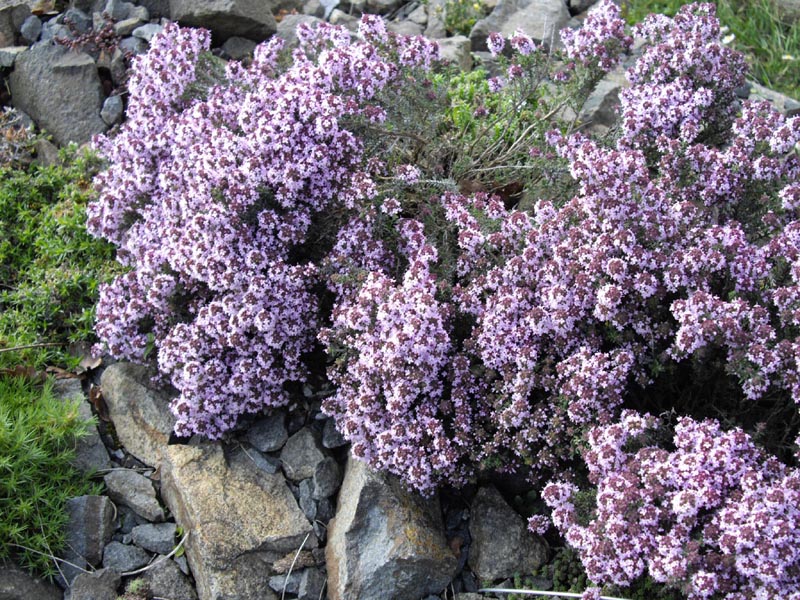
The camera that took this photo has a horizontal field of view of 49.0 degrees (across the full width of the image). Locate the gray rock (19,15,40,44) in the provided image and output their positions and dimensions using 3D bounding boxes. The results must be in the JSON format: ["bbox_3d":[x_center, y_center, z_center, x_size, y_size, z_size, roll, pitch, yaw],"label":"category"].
[{"bbox_3d":[-0.551,-0.404,1.310,0.032,0.041,0.033,0,42,0],"label":"gray rock"}]

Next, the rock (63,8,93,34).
[{"bbox_3d":[-0.487,-0.422,1.330,0.043,0.036,0.036,0,42,0],"label":"rock"}]

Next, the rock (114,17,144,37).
[{"bbox_3d":[-0.408,-0.410,1.320,0.042,0.026,0.031,0,42,0],"label":"rock"}]

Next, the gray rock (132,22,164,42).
[{"bbox_3d":[-0.375,-0.399,1.310,0.046,0.028,0.033,0,42,0],"label":"gray rock"}]

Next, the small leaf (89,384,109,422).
[{"bbox_3d":[-0.319,0.110,0.930,0.020,0.026,0.030,0,42,0],"label":"small leaf"}]

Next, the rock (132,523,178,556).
[{"bbox_3d":[-0.235,0.228,0.840,0.043,0.026,0.031,0,42,0],"label":"rock"}]

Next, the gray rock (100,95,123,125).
[{"bbox_3d":[-0.396,-0.262,1.210,0.030,0.037,0.031,0,42,0],"label":"gray rock"}]

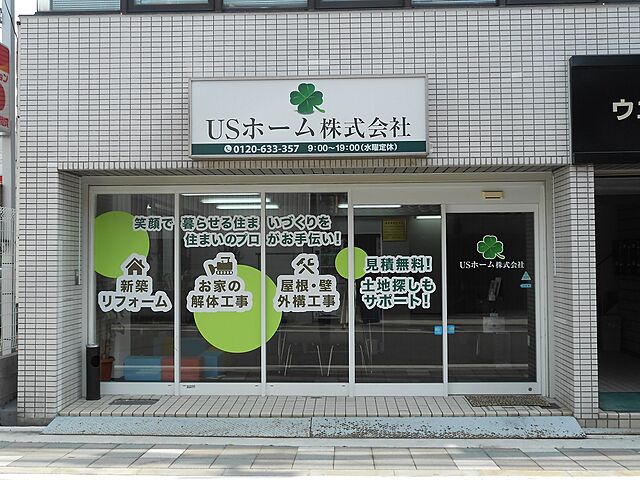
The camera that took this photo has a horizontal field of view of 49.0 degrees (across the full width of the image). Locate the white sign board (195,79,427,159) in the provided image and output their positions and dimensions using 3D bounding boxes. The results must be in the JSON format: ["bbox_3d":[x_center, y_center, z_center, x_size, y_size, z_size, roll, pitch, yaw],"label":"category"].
[{"bbox_3d":[-0.106,-1.136,6.544,2.203,0.742,0.180,0,-3,2],"label":"white sign board"}]

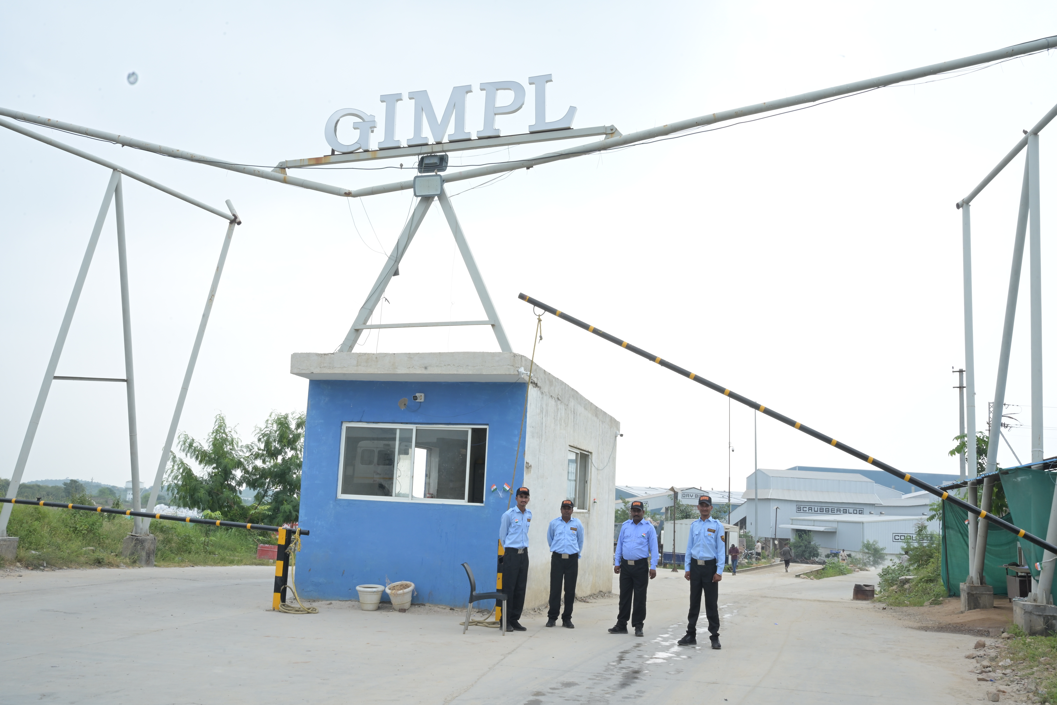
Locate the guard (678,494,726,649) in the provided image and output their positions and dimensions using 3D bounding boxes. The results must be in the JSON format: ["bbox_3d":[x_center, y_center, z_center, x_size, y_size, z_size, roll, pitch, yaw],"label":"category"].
[{"bbox_3d":[2.078,2.594,11.597,0.540,1.731,0.380,-1,-10,18],"label":"guard"}]

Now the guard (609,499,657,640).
[{"bbox_3d":[1.349,2.730,12.360,0.580,1.660,0.400,0,-10,16],"label":"guard"}]

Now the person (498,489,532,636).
[{"bbox_3d":[-0.146,2.587,12.242,0.440,1.767,0.360,7,-11,-25],"label":"person"}]

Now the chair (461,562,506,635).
[{"bbox_3d":[-0.543,2.947,11.655,0.590,0.820,0.500,2,-10,2],"label":"chair"}]

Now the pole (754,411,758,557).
[{"bbox_3d":[14.868,8.292,62.879,0.170,10.223,0.170,3,-10,0],"label":"pole"}]

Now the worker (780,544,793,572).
[{"bbox_3d":[15.220,12.069,57.142,0.620,1.647,0.420,1,-10,11],"label":"worker"}]

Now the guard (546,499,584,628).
[{"bbox_3d":[0.508,2.807,12.994,0.500,1.652,0.360,3,-10,0],"label":"guard"}]

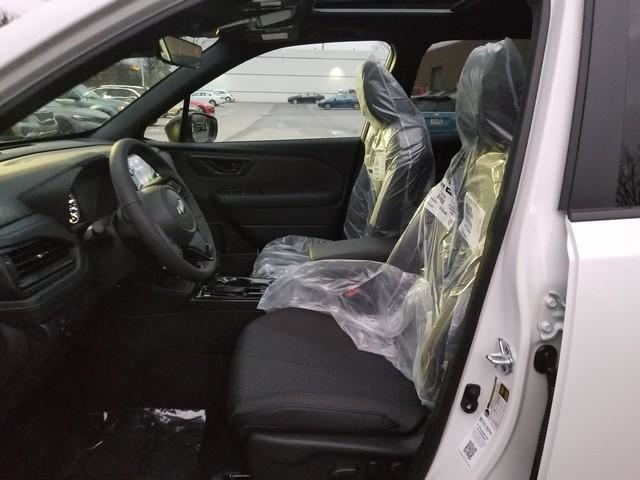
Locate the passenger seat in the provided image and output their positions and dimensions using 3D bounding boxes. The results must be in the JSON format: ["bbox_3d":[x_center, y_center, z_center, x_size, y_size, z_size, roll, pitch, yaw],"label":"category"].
[{"bbox_3d":[0.055,-0.173,1.942,0.740,1.050,0.540,-1,17,-7],"label":"passenger seat"}]

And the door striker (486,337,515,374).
[{"bbox_3d":[0.318,0.204,0.848,0.045,0.058,0.042,14,21,36],"label":"door striker"}]

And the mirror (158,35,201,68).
[{"bbox_3d":[-0.398,-0.533,1.365,0.038,0.067,0.225,3,17,6],"label":"mirror"}]

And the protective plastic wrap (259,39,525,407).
[{"bbox_3d":[0.174,-0.083,1.210,0.720,0.820,0.560,-1,17,-7],"label":"protective plastic wrap"}]

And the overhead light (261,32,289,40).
[{"bbox_3d":[-0.141,-0.633,1.495,0.088,0.025,0.050,-1,17,-7],"label":"overhead light"}]

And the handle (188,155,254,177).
[{"bbox_3d":[-0.442,-0.335,2.159,0.290,0.095,0.050,-1,17,-7],"label":"handle"}]

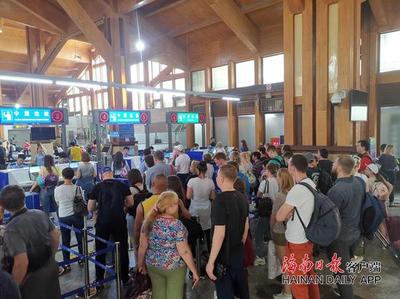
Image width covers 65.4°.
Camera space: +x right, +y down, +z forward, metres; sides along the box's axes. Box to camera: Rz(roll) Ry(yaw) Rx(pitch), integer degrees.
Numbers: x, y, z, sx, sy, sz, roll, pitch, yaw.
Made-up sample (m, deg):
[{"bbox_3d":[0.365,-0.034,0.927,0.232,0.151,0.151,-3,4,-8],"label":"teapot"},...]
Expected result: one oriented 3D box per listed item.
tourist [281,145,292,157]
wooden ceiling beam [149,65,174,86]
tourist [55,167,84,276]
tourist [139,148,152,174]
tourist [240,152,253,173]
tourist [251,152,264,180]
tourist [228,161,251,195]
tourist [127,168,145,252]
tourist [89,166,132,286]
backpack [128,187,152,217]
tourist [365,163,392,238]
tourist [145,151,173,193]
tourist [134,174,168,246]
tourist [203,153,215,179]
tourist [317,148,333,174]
[{"bbox_3d":[2.008,0.770,7.214,0.320,1.730,0.480,2,5,37],"label":"tourist"},{"bbox_3d":[-1.889,-3.584,15.213,1.933,0.300,0.280,-26,-14,38],"label":"wooden ceiling beam"},{"bbox_3d":[-2.018,1.107,4.968,0.480,1.610,0.330,-3,5,-21],"label":"tourist"},{"bbox_3d":[-1.377,0.819,8.138,0.480,1.680,0.300,-4,5,-27],"label":"tourist"},{"bbox_3d":[1.096,0.884,7.253,0.460,1.657,0.300,-4,4,-33],"label":"tourist"},{"bbox_3d":[1.332,0.884,7.153,0.320,1.658,0.480,1,4,30],"label":"tourist"},{"bbox_3d":[0.586,1.018,4.739,0.480,1.680,0.320,-3,4,-18],"label":"tourist"},{"bbox_3d":[-0.931,1.113,4.801,0.480,1.621,0.320,-3,4,-27],"label":"tourist"},{"bbox_3d":[-1.185,1.092,4.314,0.570,1.690,0.340,-3,4,-18],"label":"tourist"},{"bbox_3d":[-0.854,0.774,4.550,0.330,0.440,0.200,-4,5,-33],"label":"backpack"},{"bbox_3d":[2.919,0.999,5.088,0.400,1.540,0.500,1,5,30],"label":"tourist"},{"bbox_3d":[-0.756,0.937,6.057,0.520,1.802,0.330,-3,4,-23],"label":"tourist"},{"bbox_3d":[-0.437,1.135,3.504,0.550,1.712,0.360,-3,4,-20],"label":"tourist"},{"bbox_3d":[0.208,0.899,6.880,0.460,1.620,0.300,-2,4,-12],"label":"tourist"},{"bbox_3d":[2.277,0.865,5.704,0.500,1.750,0.320,-4,5,-30],"label":"tourist"}]

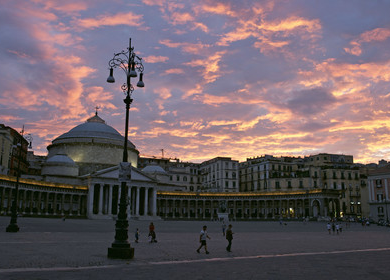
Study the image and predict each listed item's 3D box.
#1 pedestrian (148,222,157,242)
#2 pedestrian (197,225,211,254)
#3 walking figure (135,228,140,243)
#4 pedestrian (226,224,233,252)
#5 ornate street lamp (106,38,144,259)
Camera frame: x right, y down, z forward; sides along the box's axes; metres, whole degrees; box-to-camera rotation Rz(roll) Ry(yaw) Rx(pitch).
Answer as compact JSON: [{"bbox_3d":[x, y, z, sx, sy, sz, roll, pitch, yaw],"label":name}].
[{"bbox_3d":[-3.588,8.015,34.272,0.680,1.650,0.520,-2,-12,10],"label":"pedestrian"},{"bbox_3d":[0.582,6.345,25.235,0.840,1.690,0.550,-3,-12,15],"label":"pedestrian"},{"bbox_3d":[-4.874,8.145,33.699,0.380,1.110,0.330,-2,-12,10],"label":"walking figure"},{"bbox_3d":[2.395,6.697,27.011,0.520,1.770,0.520,-1,-12,5],"label":"pedestrian"},{"bbox_3d":[-4.035,0.103,22.714,2.150,12.750,2.150,0,-12,0],"label":"ornate street lamp"}]

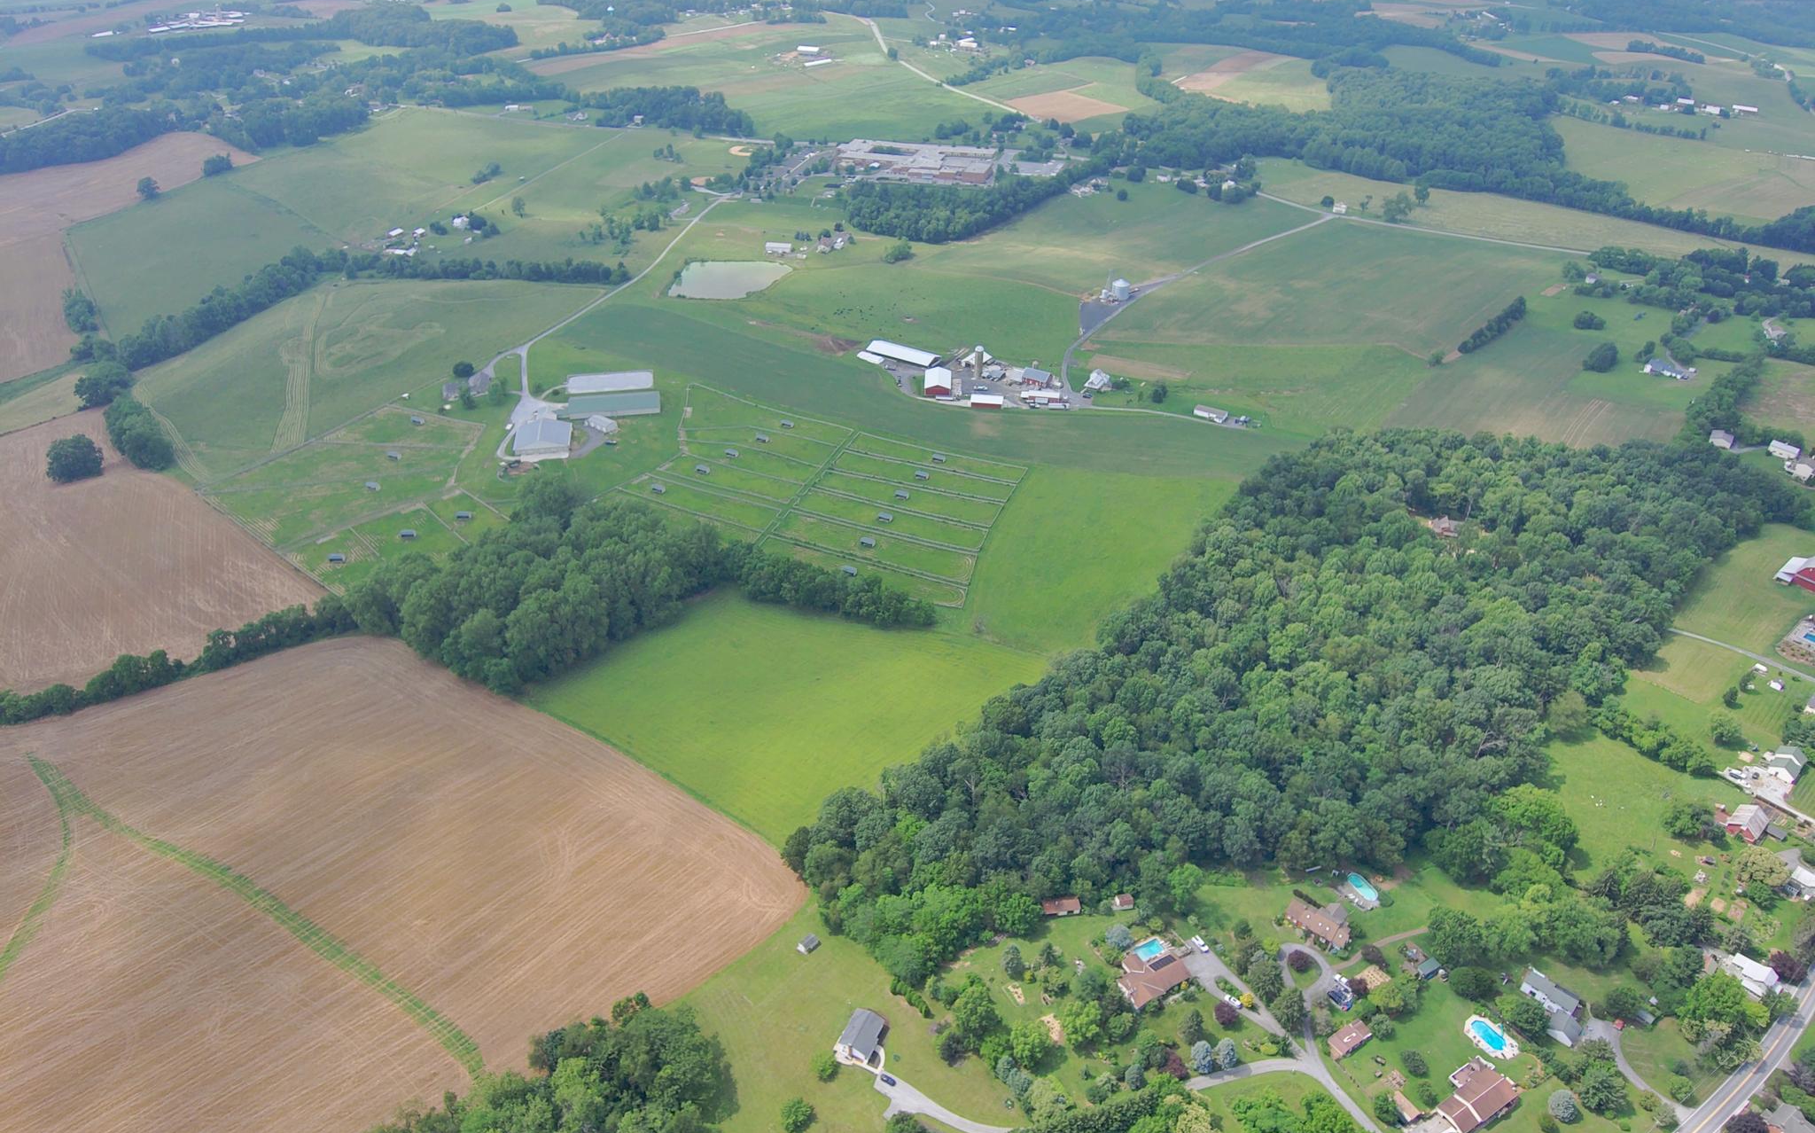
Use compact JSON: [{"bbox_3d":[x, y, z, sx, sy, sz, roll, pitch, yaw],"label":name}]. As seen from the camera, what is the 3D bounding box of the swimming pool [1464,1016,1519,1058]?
[{"bbox_3d":[167.580,134.830,315.520,9.310,0.900,13.170,-19,38,-25],"label":"swimming pool"}]

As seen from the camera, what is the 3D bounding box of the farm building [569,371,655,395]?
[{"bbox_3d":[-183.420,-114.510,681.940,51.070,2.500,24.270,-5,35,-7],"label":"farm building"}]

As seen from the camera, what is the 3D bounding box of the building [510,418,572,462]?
[{"bbox_3d":[-202.850,-71.110,613.890,30.010,7.500,30.850,-5,35,-7],"label":"building"}]

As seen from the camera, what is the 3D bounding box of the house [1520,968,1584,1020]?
[{"bbox_3d":[189.540,125.650,324.010,7.640,6.400,13.540,-25,41,-31],"label":"house"}]

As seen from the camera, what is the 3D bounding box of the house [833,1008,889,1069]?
[{"bbox_3d":[-12.760,133.580,313.760,9.450,6.000,12.630,14,37,20],"label":"house"}]

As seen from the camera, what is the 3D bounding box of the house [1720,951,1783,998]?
[{"bbox_3d":[252.340,122.320,327.870,8.760,7.200,11.480,-25,42,-32],"label":"house"}]

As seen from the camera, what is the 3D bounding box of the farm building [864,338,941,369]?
[{"bbox_3d":[-1.530,-137.160,710.980,48.000,6.200,16.730,21,40,28],"label":"farm building"}]

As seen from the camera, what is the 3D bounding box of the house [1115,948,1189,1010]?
[{"bbox_3d":[73.110,122.410,329.900,20.680,5.800,13.790,-18,38,-24],"label":"house"}]

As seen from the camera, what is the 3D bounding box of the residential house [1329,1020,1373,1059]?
[{"bbox_3d":[129.220,138.260,322.370,13.200,4.500,6.200,-19,38,-25],"label":"residential house"}]

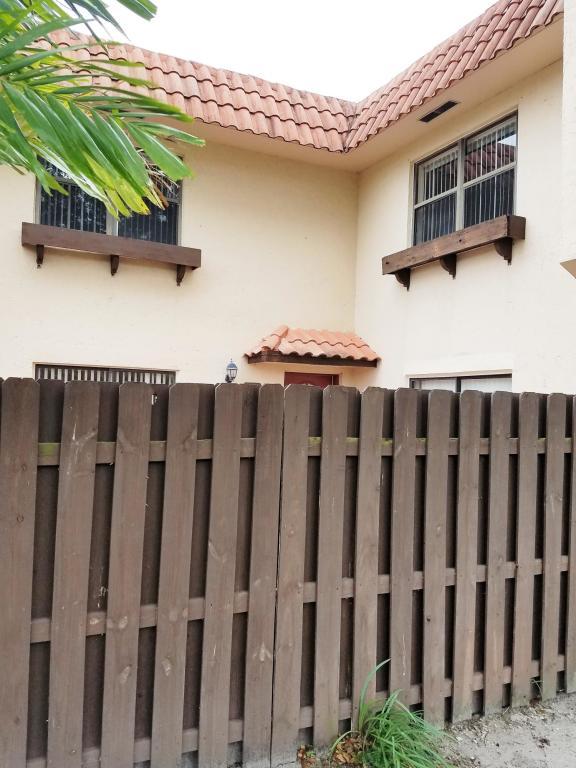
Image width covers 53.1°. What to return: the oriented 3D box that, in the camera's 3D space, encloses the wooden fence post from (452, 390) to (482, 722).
[{"bbox_3d":[0.959,0.917,3.109,0.137,1.762,0.020,2,-1,-23],"label":"wooden fence post"}]

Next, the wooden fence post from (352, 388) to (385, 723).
[{"bbox_3d":[0.390,0.877,2.866,0.132,1.711,0.020,2,-1,-23],"label":"wooden fence post"}]

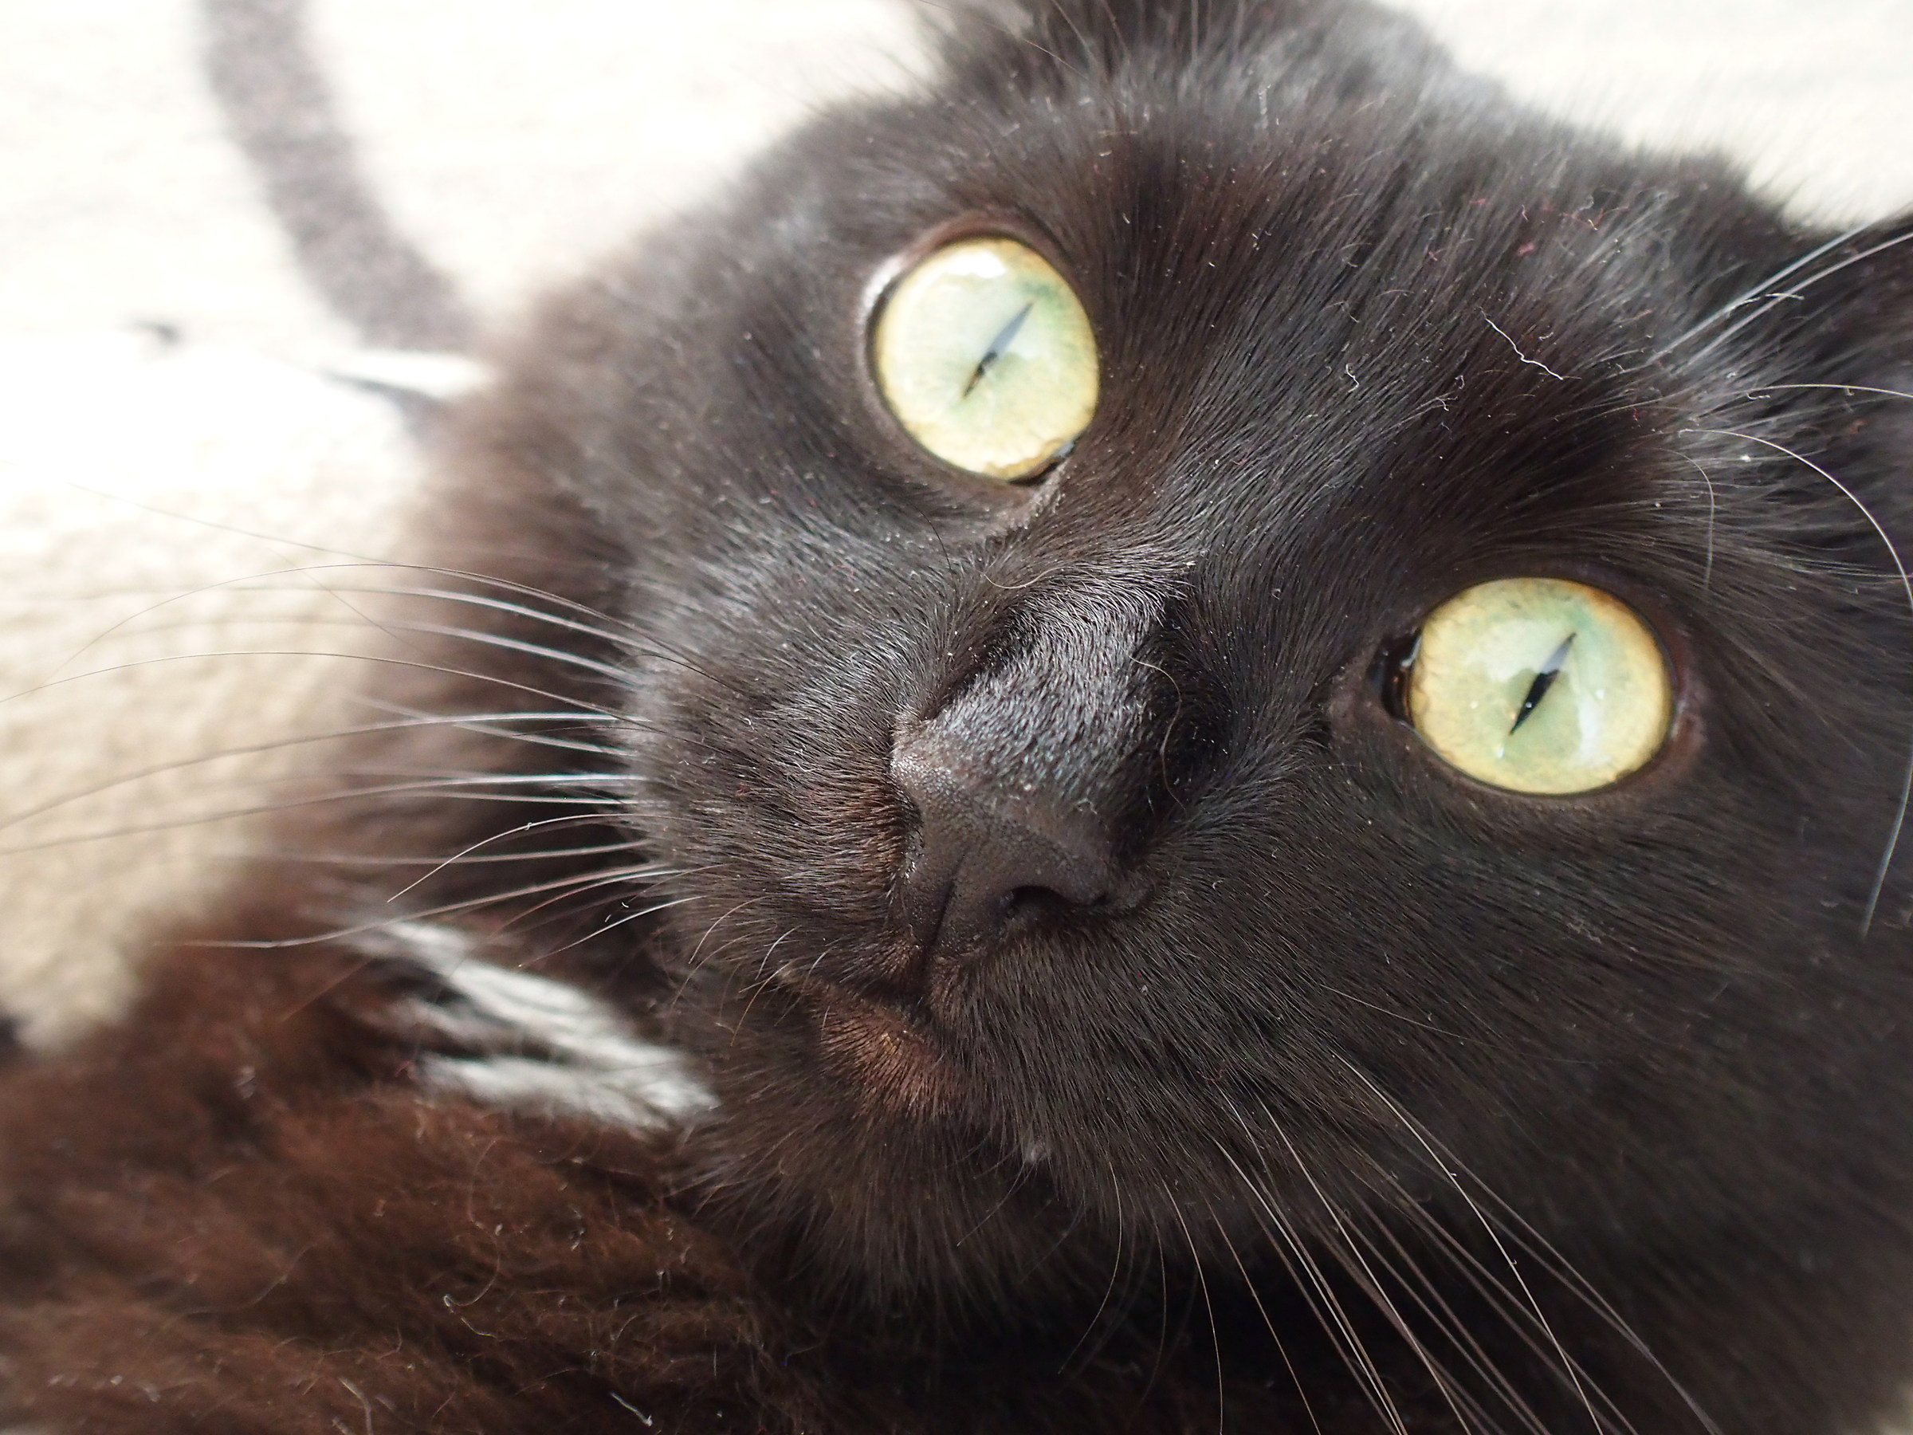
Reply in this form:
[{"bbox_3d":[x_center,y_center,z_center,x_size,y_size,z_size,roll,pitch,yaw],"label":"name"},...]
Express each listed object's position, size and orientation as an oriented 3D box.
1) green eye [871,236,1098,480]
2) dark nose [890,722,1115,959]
[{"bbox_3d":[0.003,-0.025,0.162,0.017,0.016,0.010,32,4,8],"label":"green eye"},{"bbox_3d":[0.003,0.007,0.131,0.014,0.011,0.011,32,12,8],"label":"dark nose"}]

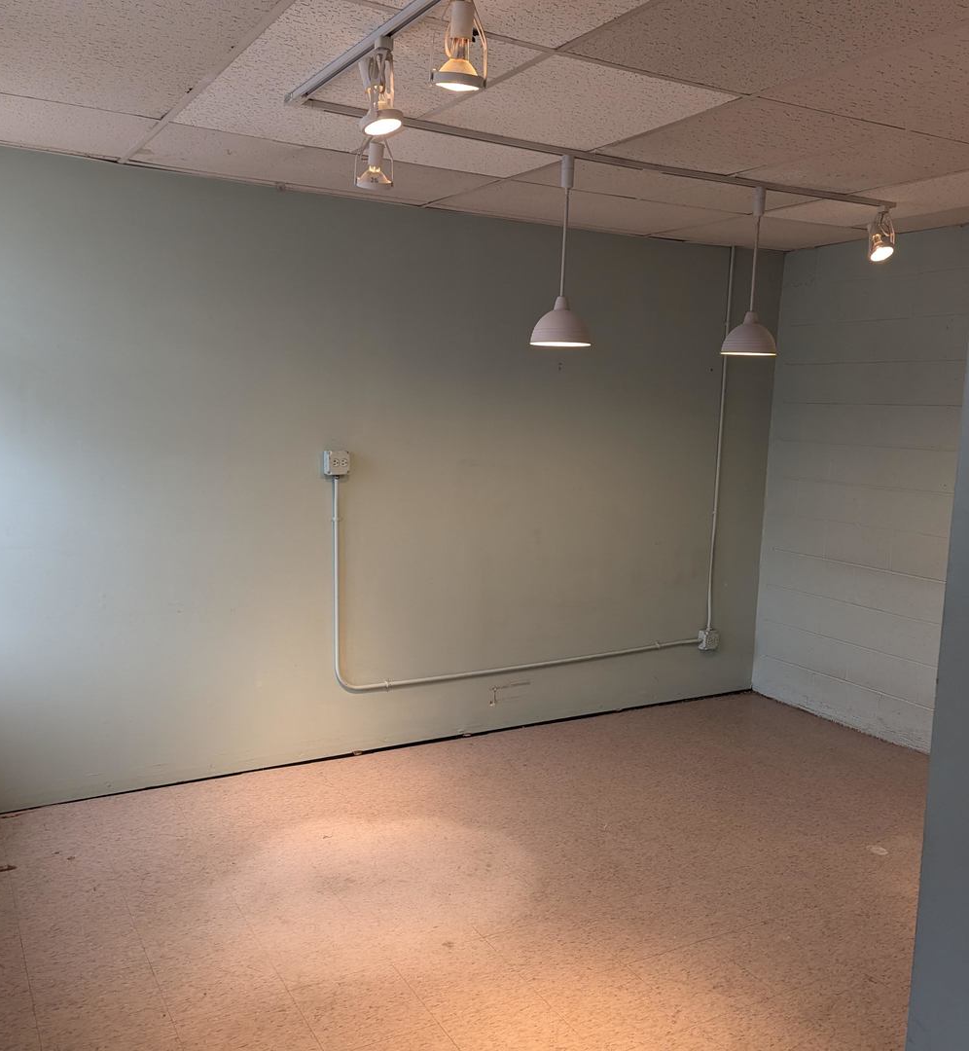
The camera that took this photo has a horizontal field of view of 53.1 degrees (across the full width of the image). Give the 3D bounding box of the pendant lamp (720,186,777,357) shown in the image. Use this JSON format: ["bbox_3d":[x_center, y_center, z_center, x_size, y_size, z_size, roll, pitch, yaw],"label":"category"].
[{"bbox_3d":[1.007,-0.942,3.605,0.200,0.608,0.200,-3,9,-30],"label":"pendant lamp"}]

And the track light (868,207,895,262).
[{"bbox_3d":[1.604,-1.176,3.913,0.105,0.200,0.125,-5,10,-42],"label":"track light"}]

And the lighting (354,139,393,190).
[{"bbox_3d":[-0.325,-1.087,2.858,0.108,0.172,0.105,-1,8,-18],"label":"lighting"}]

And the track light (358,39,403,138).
[{"bbox_3d":[-0.234,-0.994,2.194,0.110,0.205,0.105,3,8,5],"label":"track light"}]

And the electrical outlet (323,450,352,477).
[{"bbox_3d":[-0.623,-0.263,4.101,0.102,0.102,0.054,-3,9,-30],"label":"electrical outlet"}]

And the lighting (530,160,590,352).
[{"bbox_3d":[0.265,-0.912,3.224,0.202,0.610,0.202,2,8,0],"label":"lighting"}]

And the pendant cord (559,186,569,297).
[{"bbox_3d":[0.266,-0.943,3.220,0.009,0.362,0.009,-3,9,-30],"label":"pendant cord"}]

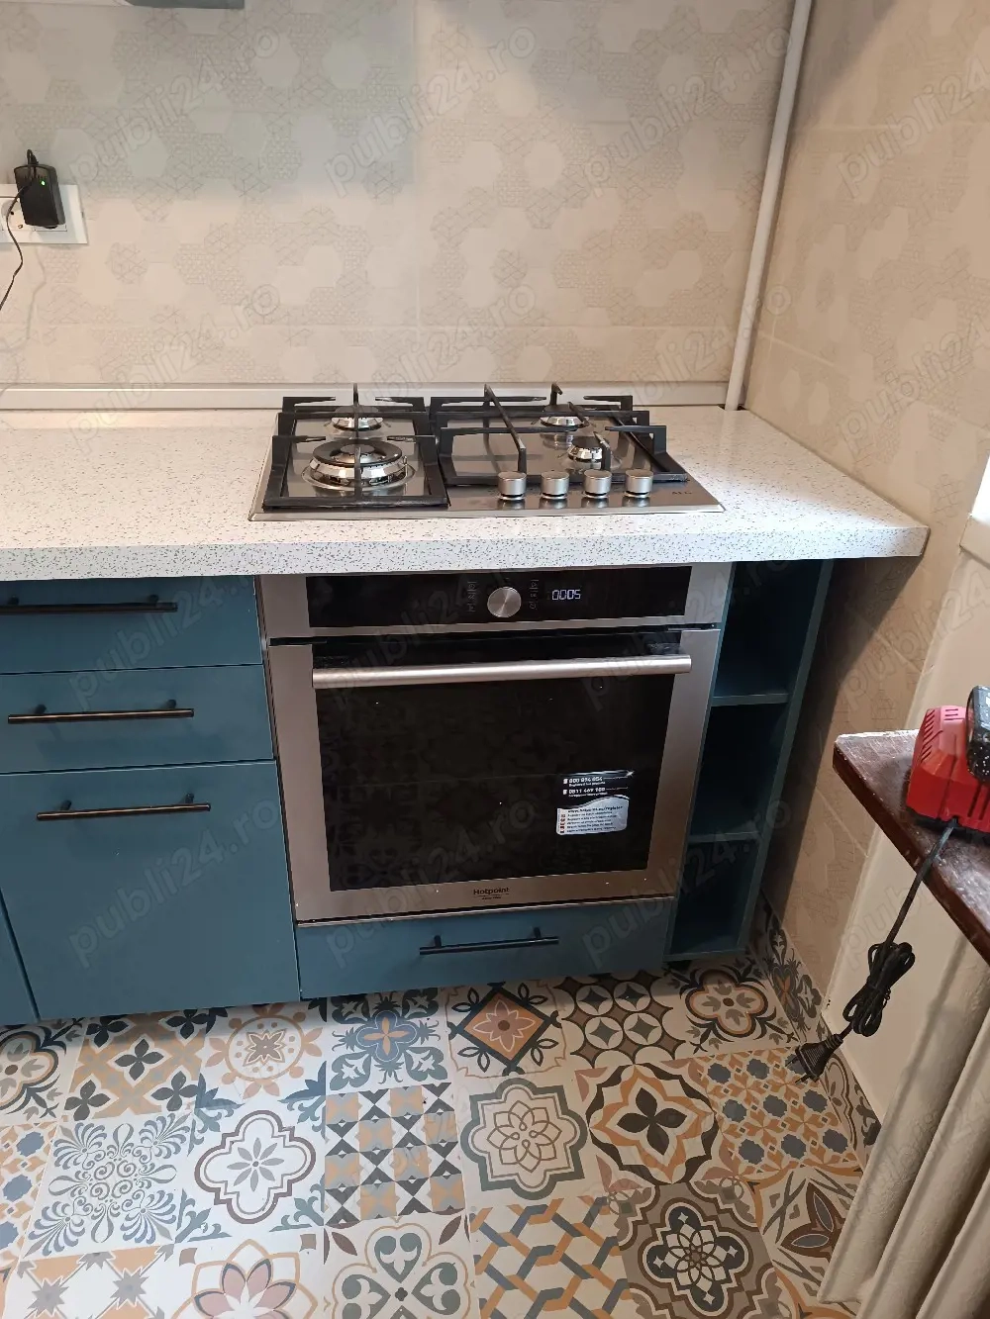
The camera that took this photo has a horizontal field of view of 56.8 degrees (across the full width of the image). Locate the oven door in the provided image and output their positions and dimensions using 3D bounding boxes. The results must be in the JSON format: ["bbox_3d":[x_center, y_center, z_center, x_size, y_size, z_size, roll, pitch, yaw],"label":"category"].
[{"bbox_3d":[0.003,0.187,1.297,0.595,0.479,0.080,-2,30,-7],"label":"oven door"}]

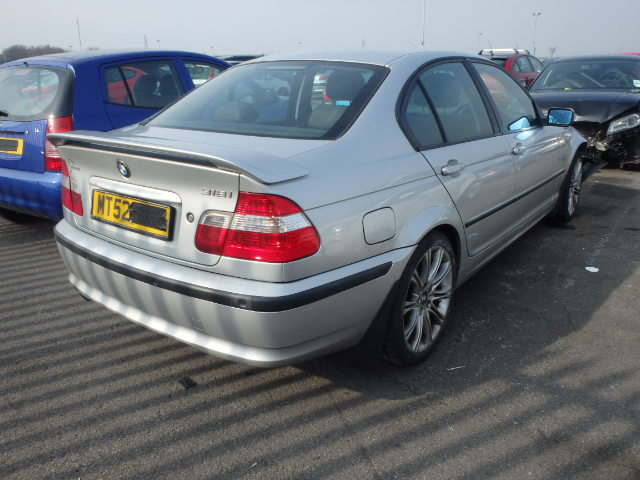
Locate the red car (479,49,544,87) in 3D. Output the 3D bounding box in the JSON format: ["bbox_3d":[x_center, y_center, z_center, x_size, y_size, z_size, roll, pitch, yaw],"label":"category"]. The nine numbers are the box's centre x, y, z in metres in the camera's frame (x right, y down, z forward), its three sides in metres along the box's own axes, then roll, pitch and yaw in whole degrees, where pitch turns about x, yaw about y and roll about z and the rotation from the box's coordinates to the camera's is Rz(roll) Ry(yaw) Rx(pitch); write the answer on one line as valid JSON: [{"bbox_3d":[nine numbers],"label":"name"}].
[{"bbox_3d":[6.173,-5.153,16.610,4.100,1.600,1.730,-18,25,-41],"label":"red car"}]

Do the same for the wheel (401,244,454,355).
[{"bbox_3d":[0.430,0.257,2.402,0.200,0.480,0.480,13,23,36],"label":"wheel"}]

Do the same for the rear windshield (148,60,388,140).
[{"bbox_3d":[-0.276,-0.692,2.469,1.240,0.090,0.660,13,49,36],"label":"rear windshield"}]

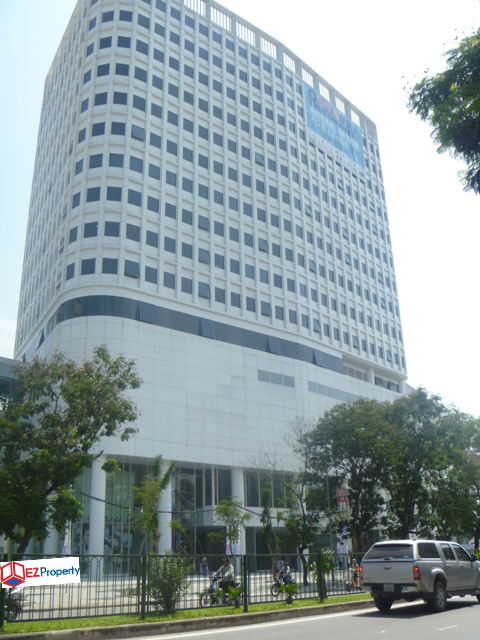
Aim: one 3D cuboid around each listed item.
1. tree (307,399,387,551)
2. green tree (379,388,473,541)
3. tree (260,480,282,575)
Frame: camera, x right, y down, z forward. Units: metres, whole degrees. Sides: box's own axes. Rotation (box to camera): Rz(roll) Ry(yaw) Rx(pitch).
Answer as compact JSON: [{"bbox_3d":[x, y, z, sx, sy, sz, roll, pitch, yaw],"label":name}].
[{"bbox_3d":[6.844,10.601,41.200,5.400,11.400,5.400,-1,-21,0],"label":"tree"},{"bbox_3d":[12.688,11.037,44.500,6.600,12.600,6.400,-1,-21,0],"label":"green tree"},{"bbox_3d":[1.743,11.701,35.800,1.350,5.400,1.350,-1,-21,0],"label":"tree"}]

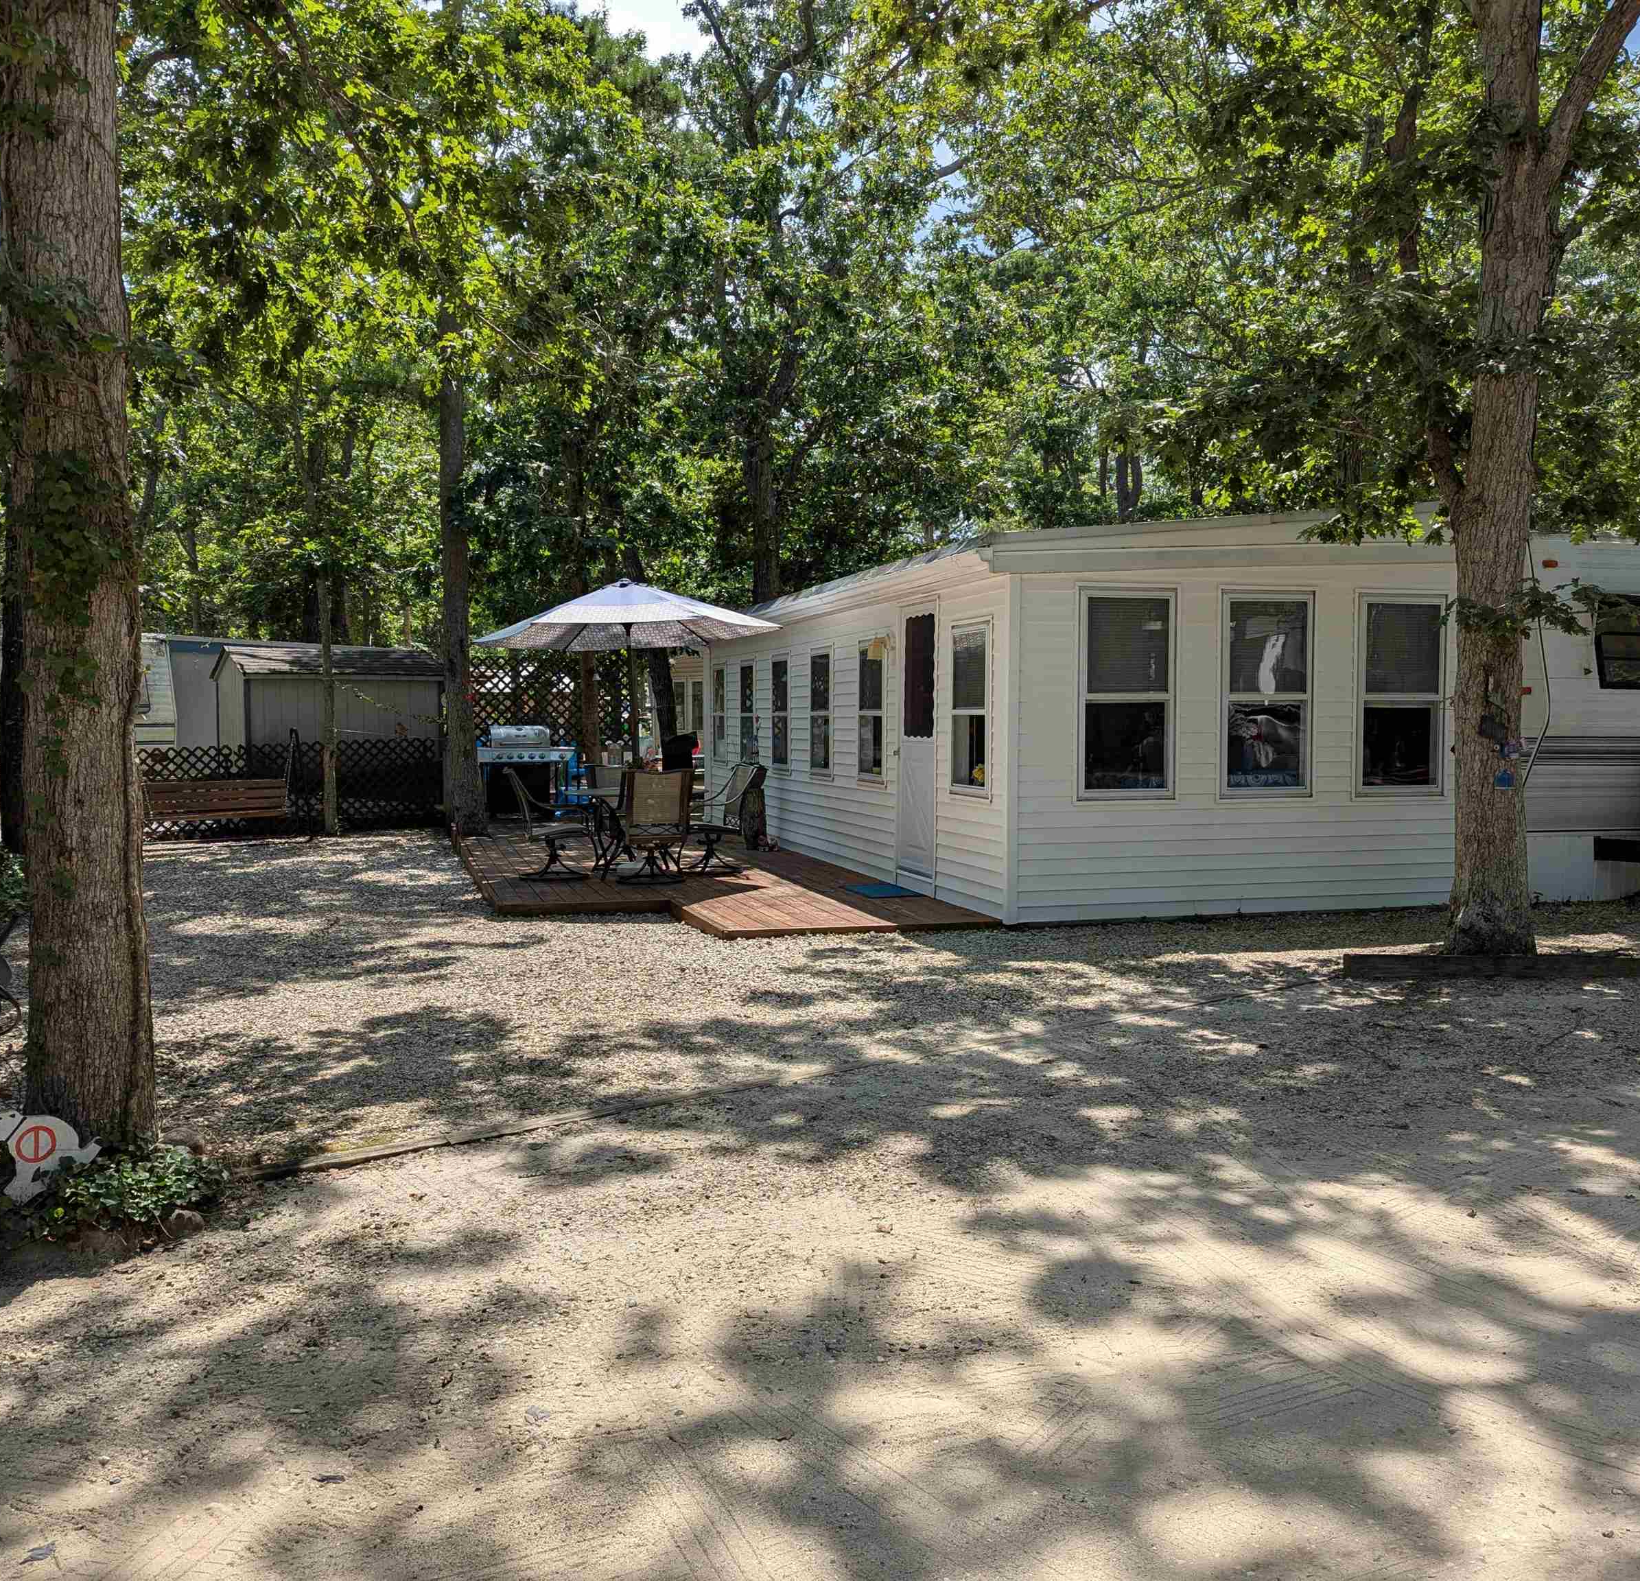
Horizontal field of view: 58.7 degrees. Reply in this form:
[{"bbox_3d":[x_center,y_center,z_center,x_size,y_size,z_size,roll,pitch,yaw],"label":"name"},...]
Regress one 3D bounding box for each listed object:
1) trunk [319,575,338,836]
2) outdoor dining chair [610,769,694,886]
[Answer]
[{"bbox_3d":[-5.774,-1.005,17.122,0.180,3.039,0.170,-2,3,-19],"label":"trunk"},{"bbox_3d":[-1.369,0.261,11.746,0.650,0.930,0.720,-1,3,-13],"label":"outdoor dining chair"}]

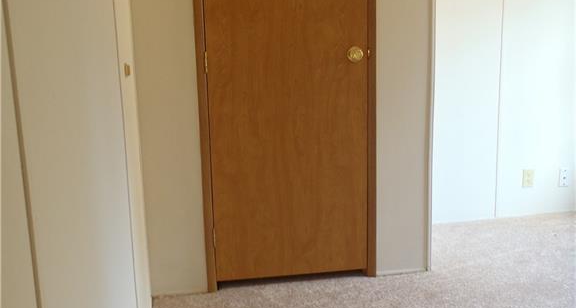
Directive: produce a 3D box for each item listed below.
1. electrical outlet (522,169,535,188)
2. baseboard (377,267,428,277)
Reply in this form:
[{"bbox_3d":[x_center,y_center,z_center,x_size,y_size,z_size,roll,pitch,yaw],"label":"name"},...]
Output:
[{"bbox_3d":[1.475,0.151,3.812,0.071,0.113,0.008,-3,11,-9],"label":"electrical outlet"},{"bbox_3d":[0.551,0.564,2.972,0.260,0.022,0.012,-3,11,-9],"label":"baseboard"}]

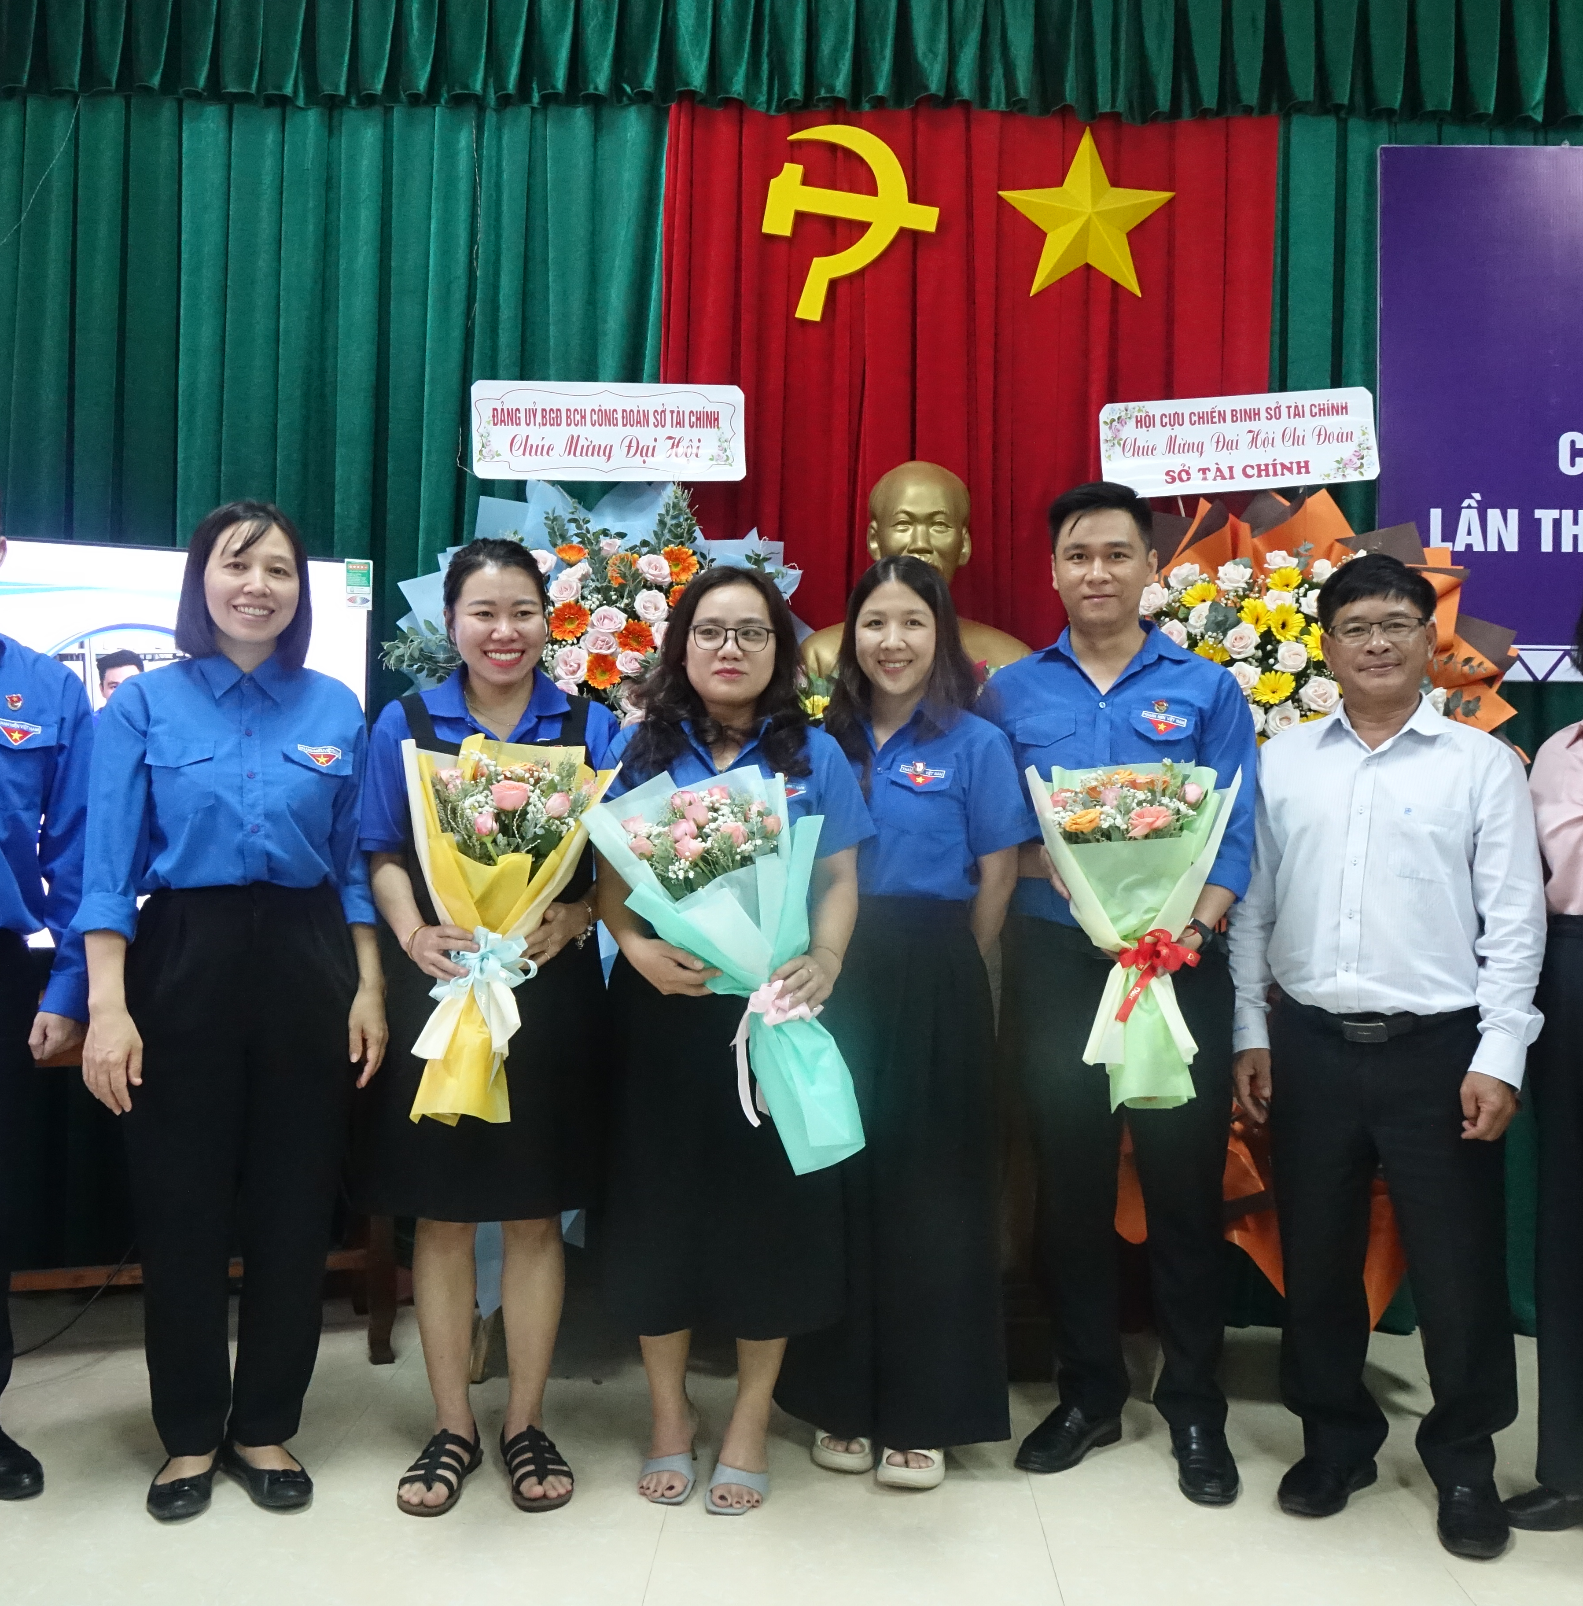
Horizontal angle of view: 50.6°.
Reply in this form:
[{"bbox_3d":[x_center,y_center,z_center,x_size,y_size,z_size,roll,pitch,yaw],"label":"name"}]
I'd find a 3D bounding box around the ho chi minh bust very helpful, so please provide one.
[{"bbox_3d":[0.262,-0.373,3.450,0.475,0.610,0.310,1,-1,2],"label":"ho chi minh bust"}]

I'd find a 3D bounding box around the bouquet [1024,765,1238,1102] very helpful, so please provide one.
[{"bbox_3d":[0.559,0.214,2.700,0.335,0.550,0.210,0,-3,7],"label":"bouquet"}]

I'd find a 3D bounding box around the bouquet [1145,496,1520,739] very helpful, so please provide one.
[{"bbox_3d":[1.075,-0.315,3.420,0.800,0.620,0.320,0,-2,6],"label":"bouquet"}]

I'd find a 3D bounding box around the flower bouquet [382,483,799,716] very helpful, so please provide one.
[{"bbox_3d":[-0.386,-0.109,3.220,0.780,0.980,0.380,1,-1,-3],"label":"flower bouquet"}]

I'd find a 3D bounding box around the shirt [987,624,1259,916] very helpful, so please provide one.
[{"bbox_3d":[0.556,-0.045,2.880,0.490,0.540,0.300,0,-2,17],"label":"shirt"}]

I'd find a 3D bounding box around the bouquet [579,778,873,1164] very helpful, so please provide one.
[{"bbox_3d":[-0.050,0.255,2.590,0.350,0.620,0.210,-17,-3,-2],"label":"bouquet"}]

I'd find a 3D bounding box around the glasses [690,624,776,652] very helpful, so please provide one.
[{"bbox_3d":[-0.096,-0.270,2.760,0.140,0.043,0.140,3,-1,0],"label":"glasses"}]

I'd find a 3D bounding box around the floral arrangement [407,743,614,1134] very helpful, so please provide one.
[{"bbox_3d":[-0.447,0.198,2.620,0.310,0.585,0.210,5,-3,-6],"label":"floral arrangement"}]

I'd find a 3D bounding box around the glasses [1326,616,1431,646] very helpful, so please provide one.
[{"bbox_3d":[0.955,-0.280,2.730,0.147,0.043,0.140,-6,-1,19],"label":"glasses"}]

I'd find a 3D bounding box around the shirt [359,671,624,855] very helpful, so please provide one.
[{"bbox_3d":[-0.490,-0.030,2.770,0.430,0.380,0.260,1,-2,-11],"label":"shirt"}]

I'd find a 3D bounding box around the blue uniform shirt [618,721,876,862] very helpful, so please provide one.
[{"bbox_3d":[-0.077,0.025,2.800,0.450,0.430,0.250,1,-1,3],"label":"blue uniform shirt"}]

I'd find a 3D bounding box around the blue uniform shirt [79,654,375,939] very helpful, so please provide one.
[{"bbox_3d":[-0.930,0.000,2.760,0.460,0.490,0.260,1,-2,-22],"label":"blue uniform shirt"}]

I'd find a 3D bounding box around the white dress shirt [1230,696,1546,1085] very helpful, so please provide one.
[{"bbox_3d":[0.994,0.144,2.790,0.510,0.630,0.270,1,-1,20],"label":"white dress shirt"}]

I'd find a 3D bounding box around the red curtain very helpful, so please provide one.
[{"bbox_3d":[0.367,-0.230,3.650,1.340,2.750,0.130,1,-1,0],"label":"red curtain"}]

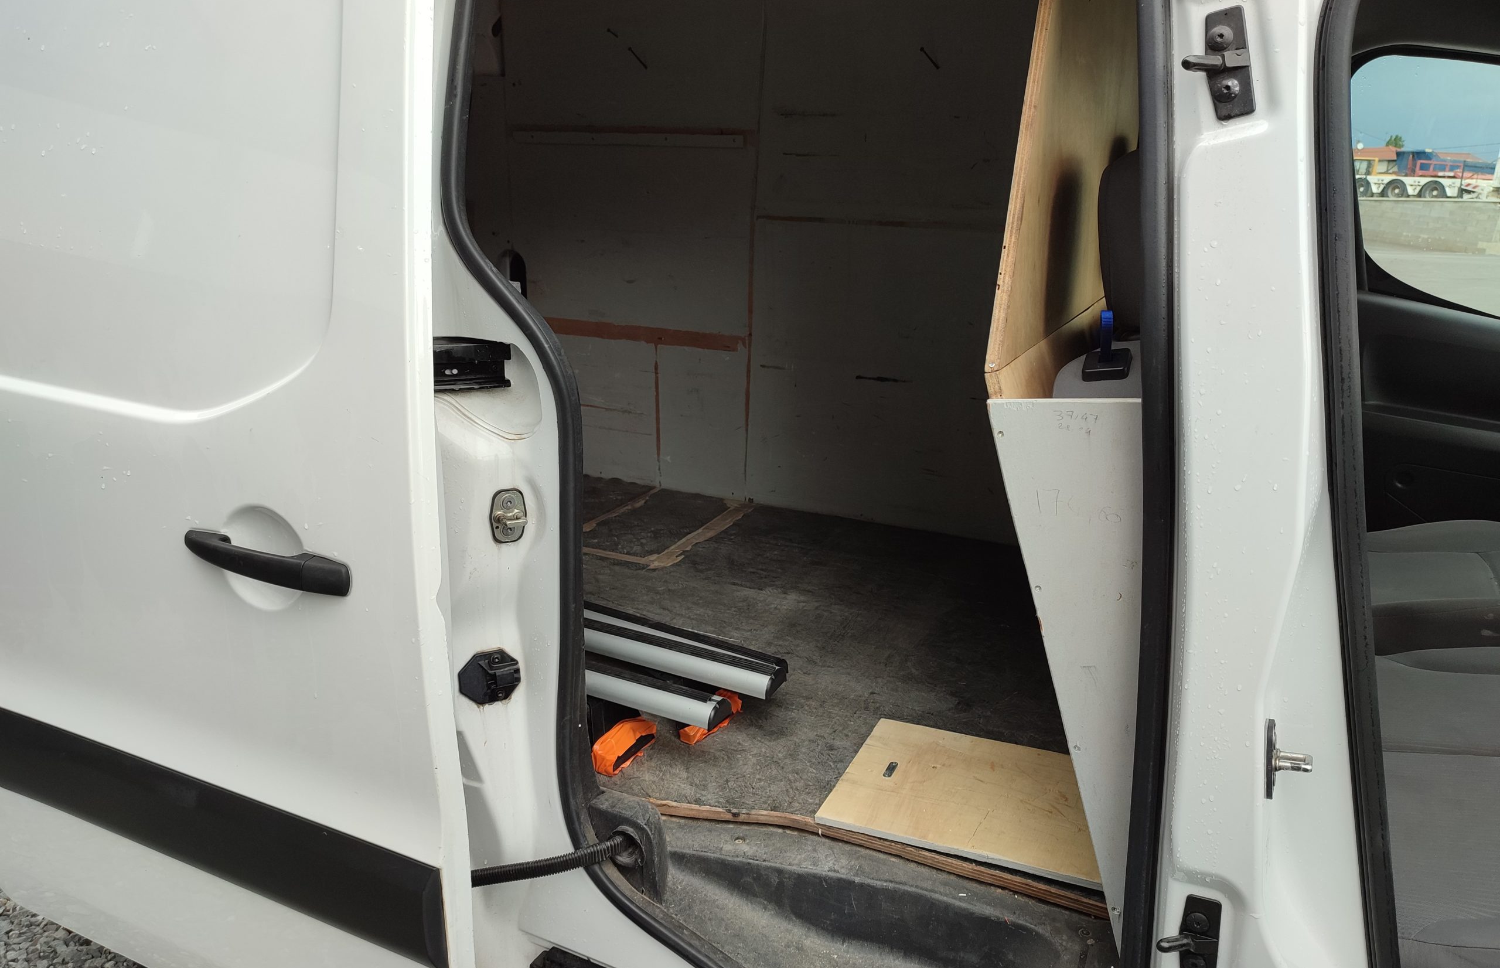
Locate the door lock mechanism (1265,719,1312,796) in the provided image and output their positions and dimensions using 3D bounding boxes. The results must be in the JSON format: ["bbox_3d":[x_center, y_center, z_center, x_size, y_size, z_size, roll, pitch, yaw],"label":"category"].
[{"bbox_3d":[0.432,0.222,0.867,0.035,0.063,0.042,1,15,27],"label":"door lock mechanism"}]

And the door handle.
[{"bbox_3d":[-0.470,0.073,1.012,0.222,0.035,0.041,9,19,25],"label":"door handle"}]

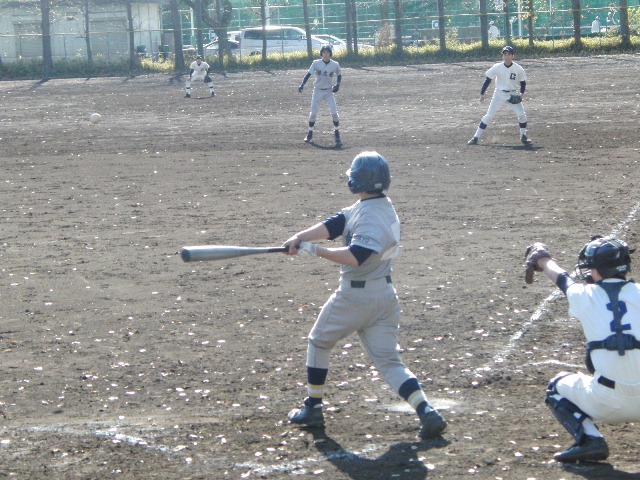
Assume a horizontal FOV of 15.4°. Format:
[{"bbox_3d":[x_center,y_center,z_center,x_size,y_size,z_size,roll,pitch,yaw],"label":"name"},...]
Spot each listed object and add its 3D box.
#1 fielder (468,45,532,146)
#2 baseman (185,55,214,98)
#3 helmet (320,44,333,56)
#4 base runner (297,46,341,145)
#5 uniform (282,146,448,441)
[{"bbox_3d":[3.058,-2.445,40.100,1.050,1.680,0.600,0,6,5],"label":"fielder"},{"bbox_3d":[-3.126,-4.234,61.400,0.800,1.080,0.700,0,6,-2],"label":"baseman"},{"bbox_3d":[0.110,-3.206,40.100,0.210,0.210,0.260,0,6,3],"label":"helmet"},{"bbox_3d":[0.009,-2.441,40.200,0.740,1.680,0.550,0,6,4],"label":"base runner"},{"bbox_3d":[0.255,0.313,13.850,0.920,1.660,0.620,2,6,17],"label":"uniform"}]

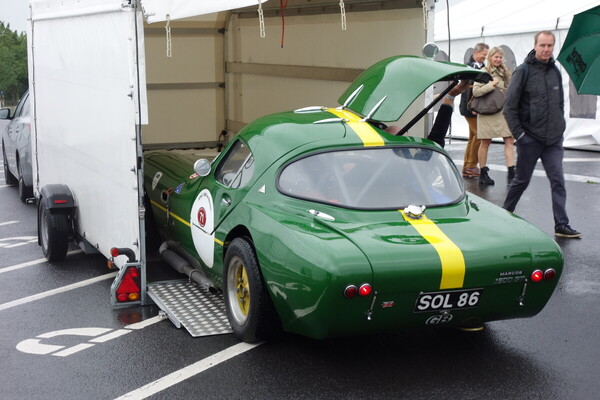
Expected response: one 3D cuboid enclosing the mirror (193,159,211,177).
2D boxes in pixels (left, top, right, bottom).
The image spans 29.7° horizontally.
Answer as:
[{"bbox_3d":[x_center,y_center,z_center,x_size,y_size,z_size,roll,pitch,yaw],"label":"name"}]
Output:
[{"bbox_3d":[-0.603,-0.199,6.967,0.110,0.110,0.060,-3,8,-21],"label":"mirror"}]

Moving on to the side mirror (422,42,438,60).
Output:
[{"bbox_3d":[0.848,-0.965,7.364,0.115,0.120,0.060,-3,8,-21],"label":"side mirror"}]

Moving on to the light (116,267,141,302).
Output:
[{"bbox_3d":[-1.053,0.520,6.956,0.165,0.225,0.060,-3,8,-21],"label":"light"}]

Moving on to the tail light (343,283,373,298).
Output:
[{"bbox_3d":[0.276,0.429,5.355,0.145,0.070,0.045,-3,8,-21],"label":"tail light"}]

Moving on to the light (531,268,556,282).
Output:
[{"bbox_3d":[1.234,0.382,5.734,0.145,0.070,0.045,-3,8,-21],"label":"light"}]

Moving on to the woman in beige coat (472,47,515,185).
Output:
[{"bbox_3d":[2.282,-1.004,13.329,0.500,1.620,0.380,-4,9,-25],"label":"woman in beige coat"}]

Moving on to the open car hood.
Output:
[{"bbox_3d":[0.718,-0.686,7.005,0.920,0.400,0.800,-3,8,-21],"label":"open car hood"}]

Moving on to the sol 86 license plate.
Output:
[{"bbox_3d":[0.728,0.494,5.546,0.360,0.115,0.015,-3,31,-21],"label":"sol 86 license plate"}]

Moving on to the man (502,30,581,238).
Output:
[{"bbox_3d":[2.100,-0.587,9.853,0.540,1.750,0.680,-5,9,-32],"label":"man"}]

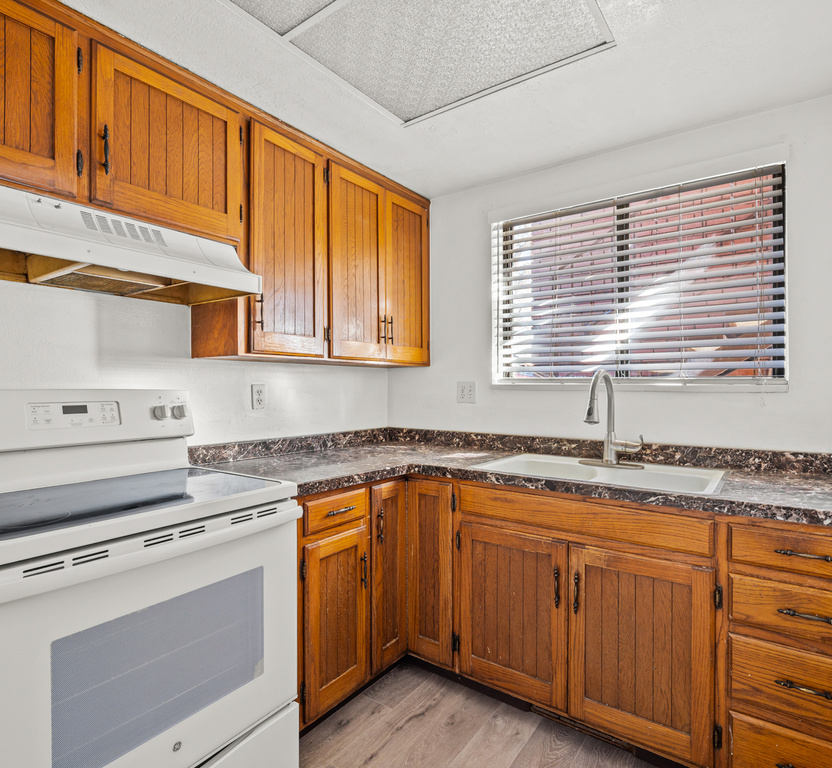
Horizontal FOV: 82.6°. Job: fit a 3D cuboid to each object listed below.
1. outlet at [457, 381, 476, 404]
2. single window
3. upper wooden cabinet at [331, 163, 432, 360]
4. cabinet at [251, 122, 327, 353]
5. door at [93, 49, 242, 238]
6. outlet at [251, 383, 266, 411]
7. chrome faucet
[{"bbox_3d":[0.275,0.047,2.549,0.116,0.114,0.010,0,-1,36],"label":"outlet"},{"bbox_3d":[0.918,-0.413,2.154,1.200,0.837,0.055,0,-1,36],"label":"single window"},{"bbox_3d":[-0.279,-0.542,2.459,0.335,0.883,0.745,0,-1,37],"label":"upper wooden cabinet"},{"bbox_3d":[-0.498,-0.544,1.887,0.035,0.866,0.345,0,-1,37],"label":"cabinet"},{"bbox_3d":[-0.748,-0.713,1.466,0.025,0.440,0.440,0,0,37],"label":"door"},{"bbox_3d":[-0.712,0.059,2.144,0.010,0.114,0.070,0,-1,37],"label":"outlet"},{"bbox_3d":[0.749,0.138,1.893,0.265,0.388,0.280,0,-1,36],"label":"chrome faucet"}]

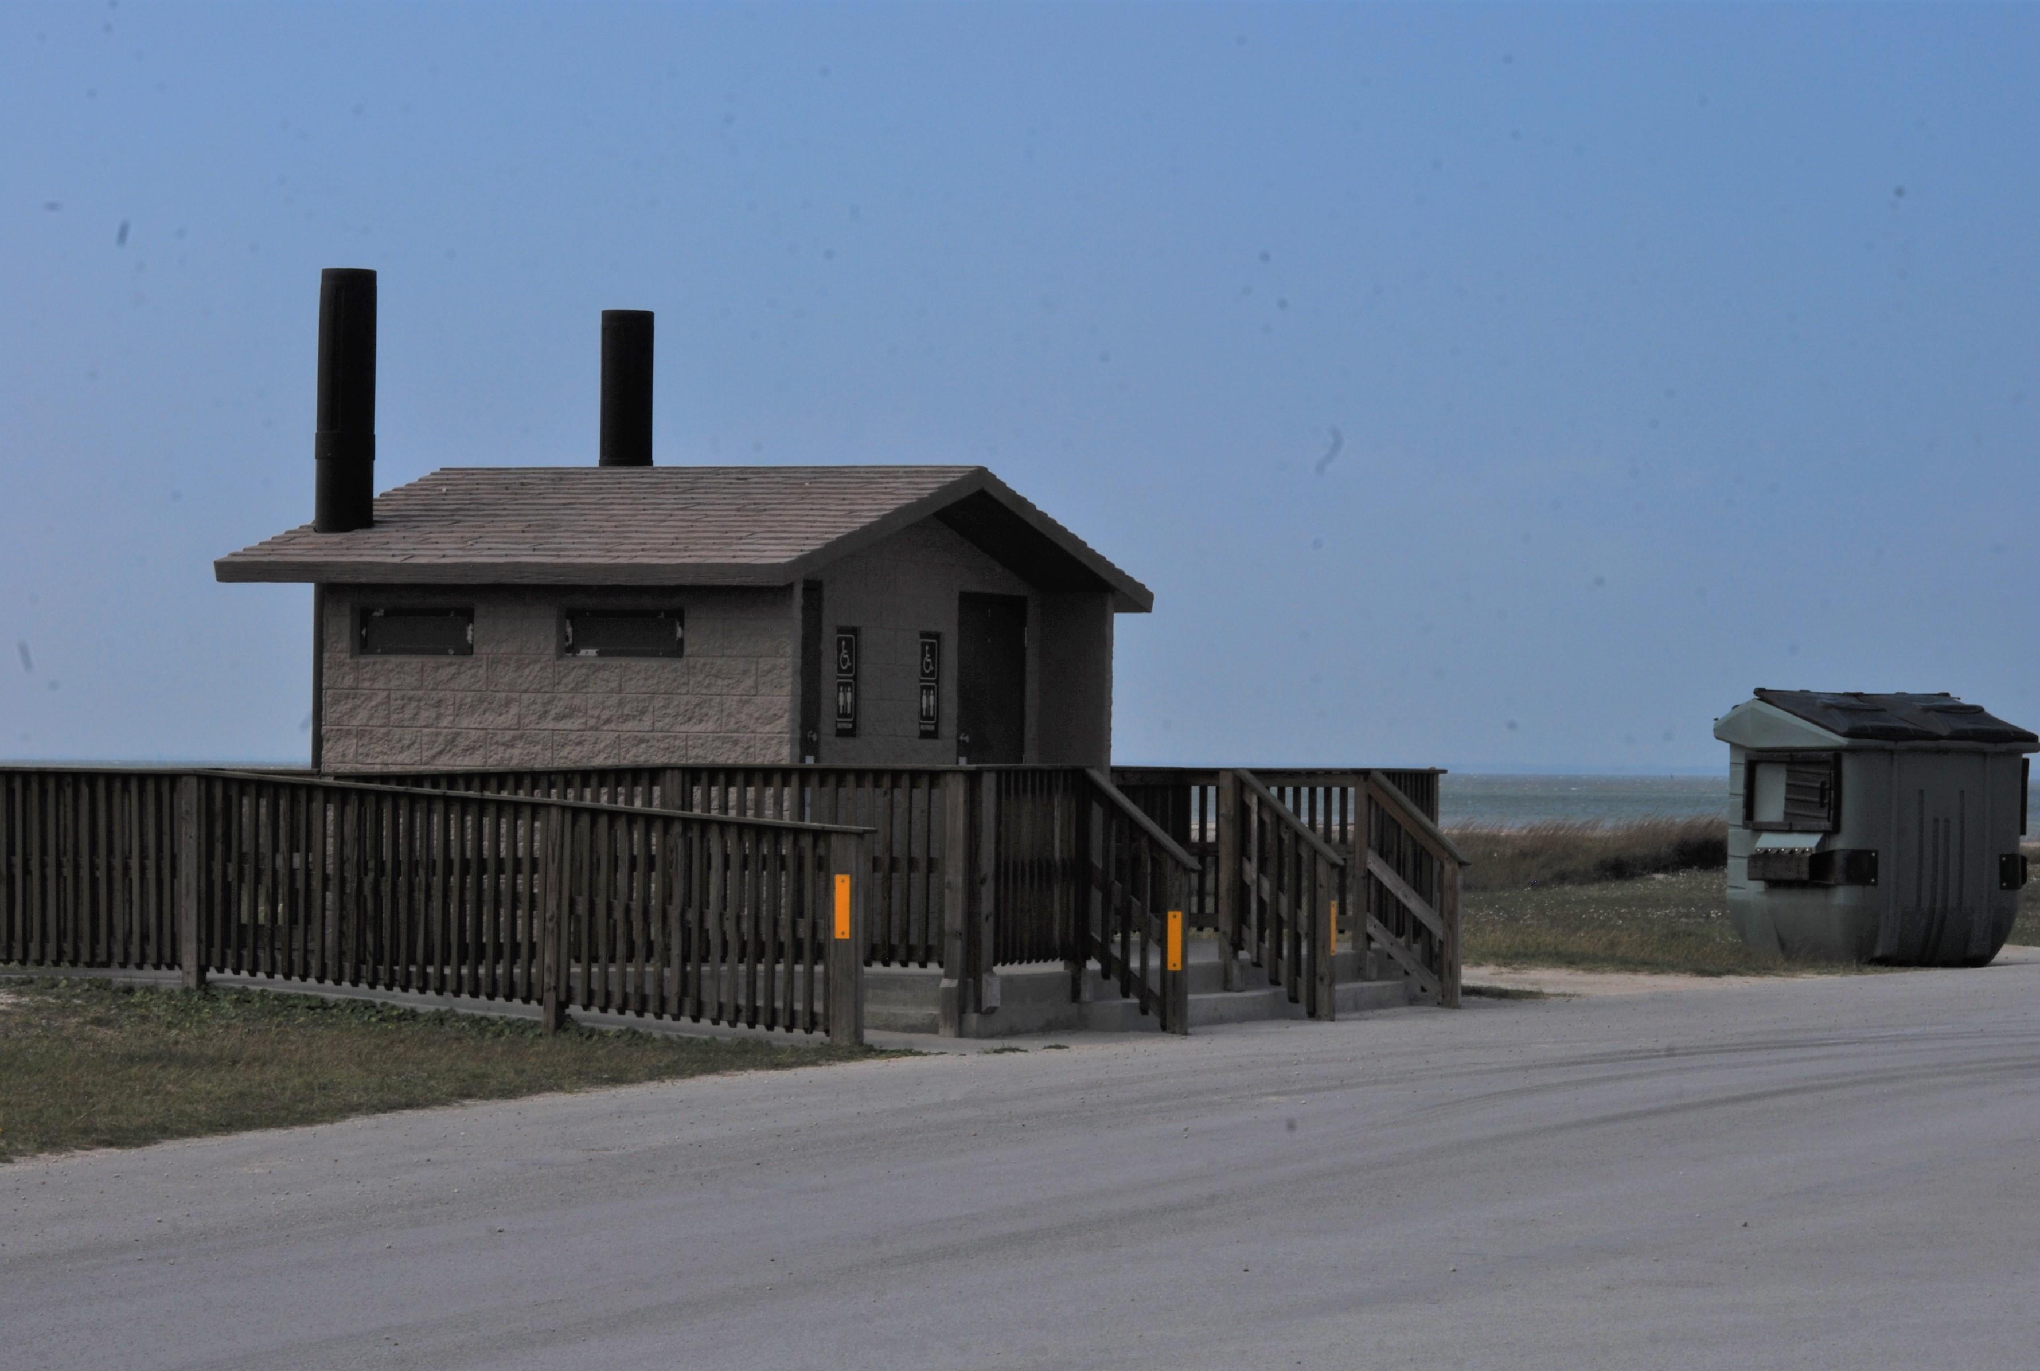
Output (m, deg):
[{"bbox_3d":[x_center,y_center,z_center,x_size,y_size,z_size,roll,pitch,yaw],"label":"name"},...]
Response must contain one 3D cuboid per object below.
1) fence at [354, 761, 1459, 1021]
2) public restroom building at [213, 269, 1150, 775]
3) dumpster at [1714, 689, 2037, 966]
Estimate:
[{"bbox_3d":[-0.159,1.158,29.881,4.640,1.420,6.300,0,-1,27],"label":"fence"},{"bbox_3d":[-1.883,-0.506,30.483,3.709,3.736,4.678,1,-1,26],"label":"public restroom building"},{"bbox_3d":[6.040,1.005,36.000,1.740,1.920,1.450,1,-1,-27],"label":"dumpster"}]

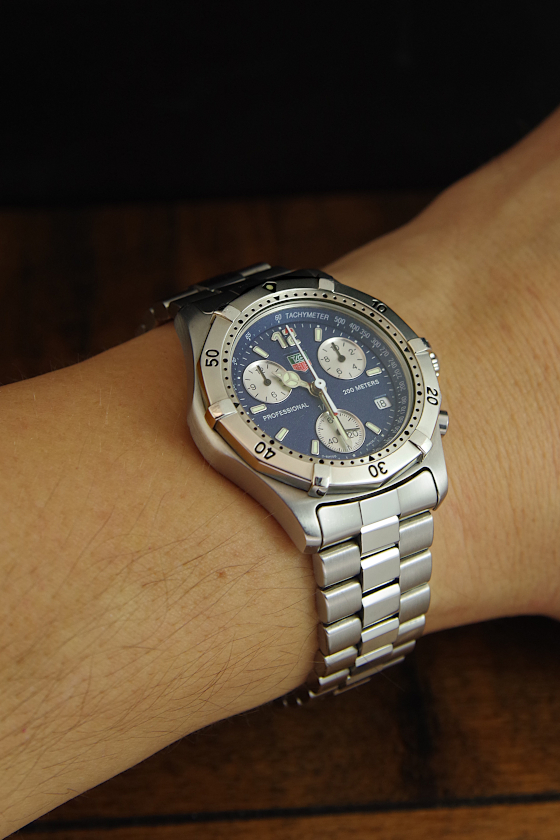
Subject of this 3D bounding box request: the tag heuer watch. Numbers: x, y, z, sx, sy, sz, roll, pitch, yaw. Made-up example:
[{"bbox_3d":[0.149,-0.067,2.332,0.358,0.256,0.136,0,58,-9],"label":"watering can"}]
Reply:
[{"bbox_3d":[0.001,0.009,0.307,0.042,0.059,0.067,-18,65,-26],"label":"tag heuer watch"}]

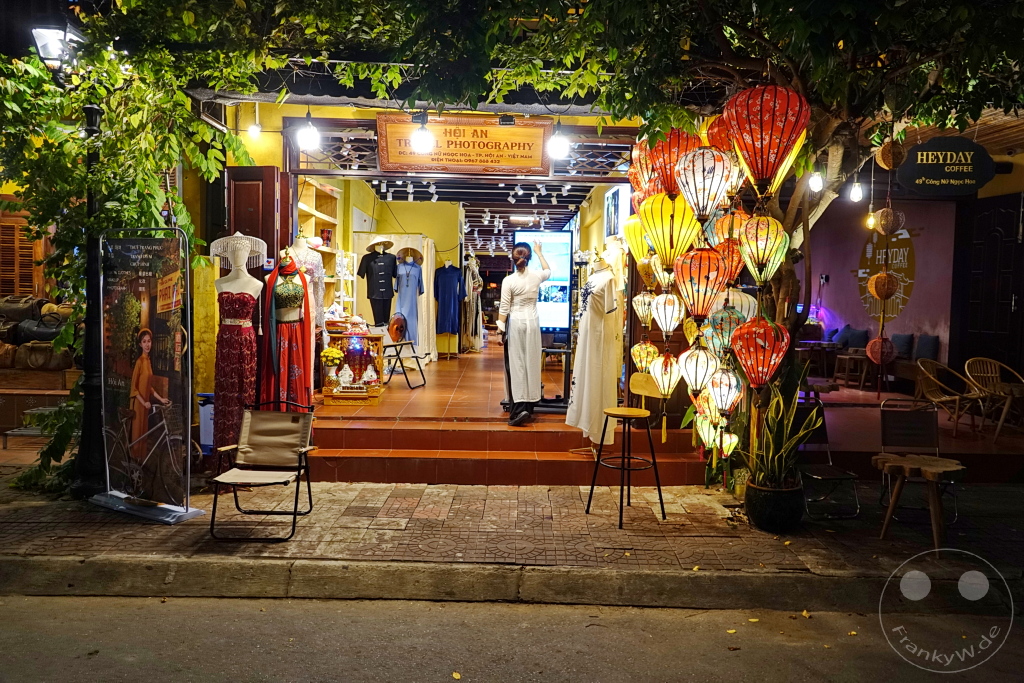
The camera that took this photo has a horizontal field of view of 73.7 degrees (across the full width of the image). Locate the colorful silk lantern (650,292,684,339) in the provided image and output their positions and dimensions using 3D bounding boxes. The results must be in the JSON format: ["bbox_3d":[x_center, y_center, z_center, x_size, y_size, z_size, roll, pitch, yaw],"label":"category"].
[{"bbox_3d":[1.139,-0.190,5.000,0.250,0.340,0.250,1,4,0],"label":"colorful silk lantern"}]

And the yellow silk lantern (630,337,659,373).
[{"bbox_3d":[0.990,0.105,5.100,0.210,0.275,0.210,1,4,-1],"label":"yellow silk lantern"}]

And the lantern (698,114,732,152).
[{"bbox_3d":[1.504,-1.472,4.950,0.300,0.380,0.300,1,4,0],"label":"lantern"}]

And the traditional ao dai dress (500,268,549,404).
[{"bbox_3d":[0.101,-0.052,6.016,0.440,1.220,0.300,1,4,-1],"label":"traditional ao dai dress"}]

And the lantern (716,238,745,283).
[{"bbox_3d":[1.484,-0.553,4.659,0.218,0.314,0.218,1,4,-1],"label":"lantern"}]

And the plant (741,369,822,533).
[{"bbox_3d":[1.852,0.719,4.727,0.520,1.070,0.480,1,4,-1],"label":"plant"}]

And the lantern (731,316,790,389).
[{"bbox_3d":[1.718,0.076,4.720,0.415,0.500,0.415,1,4,0],"label":"lantern"}]

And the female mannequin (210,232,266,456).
[{"bbox_3d":[-2.098,0.152,5.200,0.435,1.990,0.420,1,4,-3],"label":"female mannequin"}]

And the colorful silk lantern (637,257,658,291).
[{"bbox_3d":[1.022,-0.513,5.150,0.166,0.256,0.166,1,4,0],"label":"colorful silk lantern"}]

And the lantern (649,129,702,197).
[{"bbox_3d":[1.075,-1.160,4.462,0.353,0.464,0.353,1,4,-1],"label":"lantern"}]

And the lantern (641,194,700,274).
[{"bbox_3d":[1.119,-0.774,4.850,0.440,0.583,0.440,1,4,0],"label":"lantern"}]

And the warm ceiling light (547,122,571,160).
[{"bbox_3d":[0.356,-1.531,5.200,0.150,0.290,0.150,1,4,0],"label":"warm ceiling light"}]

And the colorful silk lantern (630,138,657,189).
[{"bbox_3d":[1.020,-1.330,5.100,0.255,0.400,0.255,1,4,0],"label":"colorful silk lantern"}]

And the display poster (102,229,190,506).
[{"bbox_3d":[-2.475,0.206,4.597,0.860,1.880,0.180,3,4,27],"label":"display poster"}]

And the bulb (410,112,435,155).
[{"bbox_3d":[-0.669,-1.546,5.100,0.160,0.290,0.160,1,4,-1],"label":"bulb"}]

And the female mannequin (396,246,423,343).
[{"bbox_3d":[-1.408,-0.394,9.364,0.430,1.700,0.340,1,4,-1],"label":"female mannequin"}]

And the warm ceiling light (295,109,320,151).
[{"bbox_3d":[-1.521,-1.566,5.079,0.171,0.290,0.171,1,4,-1],"label":"warm ceiling light"}]

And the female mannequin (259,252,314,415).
[{"bbox_3d":[-1.818,0.069,5.529,0.430,1.685,0.340,0,4,-10],"label":"female mannequin"}]

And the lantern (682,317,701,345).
[{"bbox_3d":[1.321,-0.072,4.900,0.205,0.255,0.205,1,4,-1],"label":"lantern"}]

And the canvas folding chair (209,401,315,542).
[{"bbox_3d":[-1.612,0.833,4.457,0.540,0.770,0.620,1,4,-3],"label":"canvas folding chair"}]

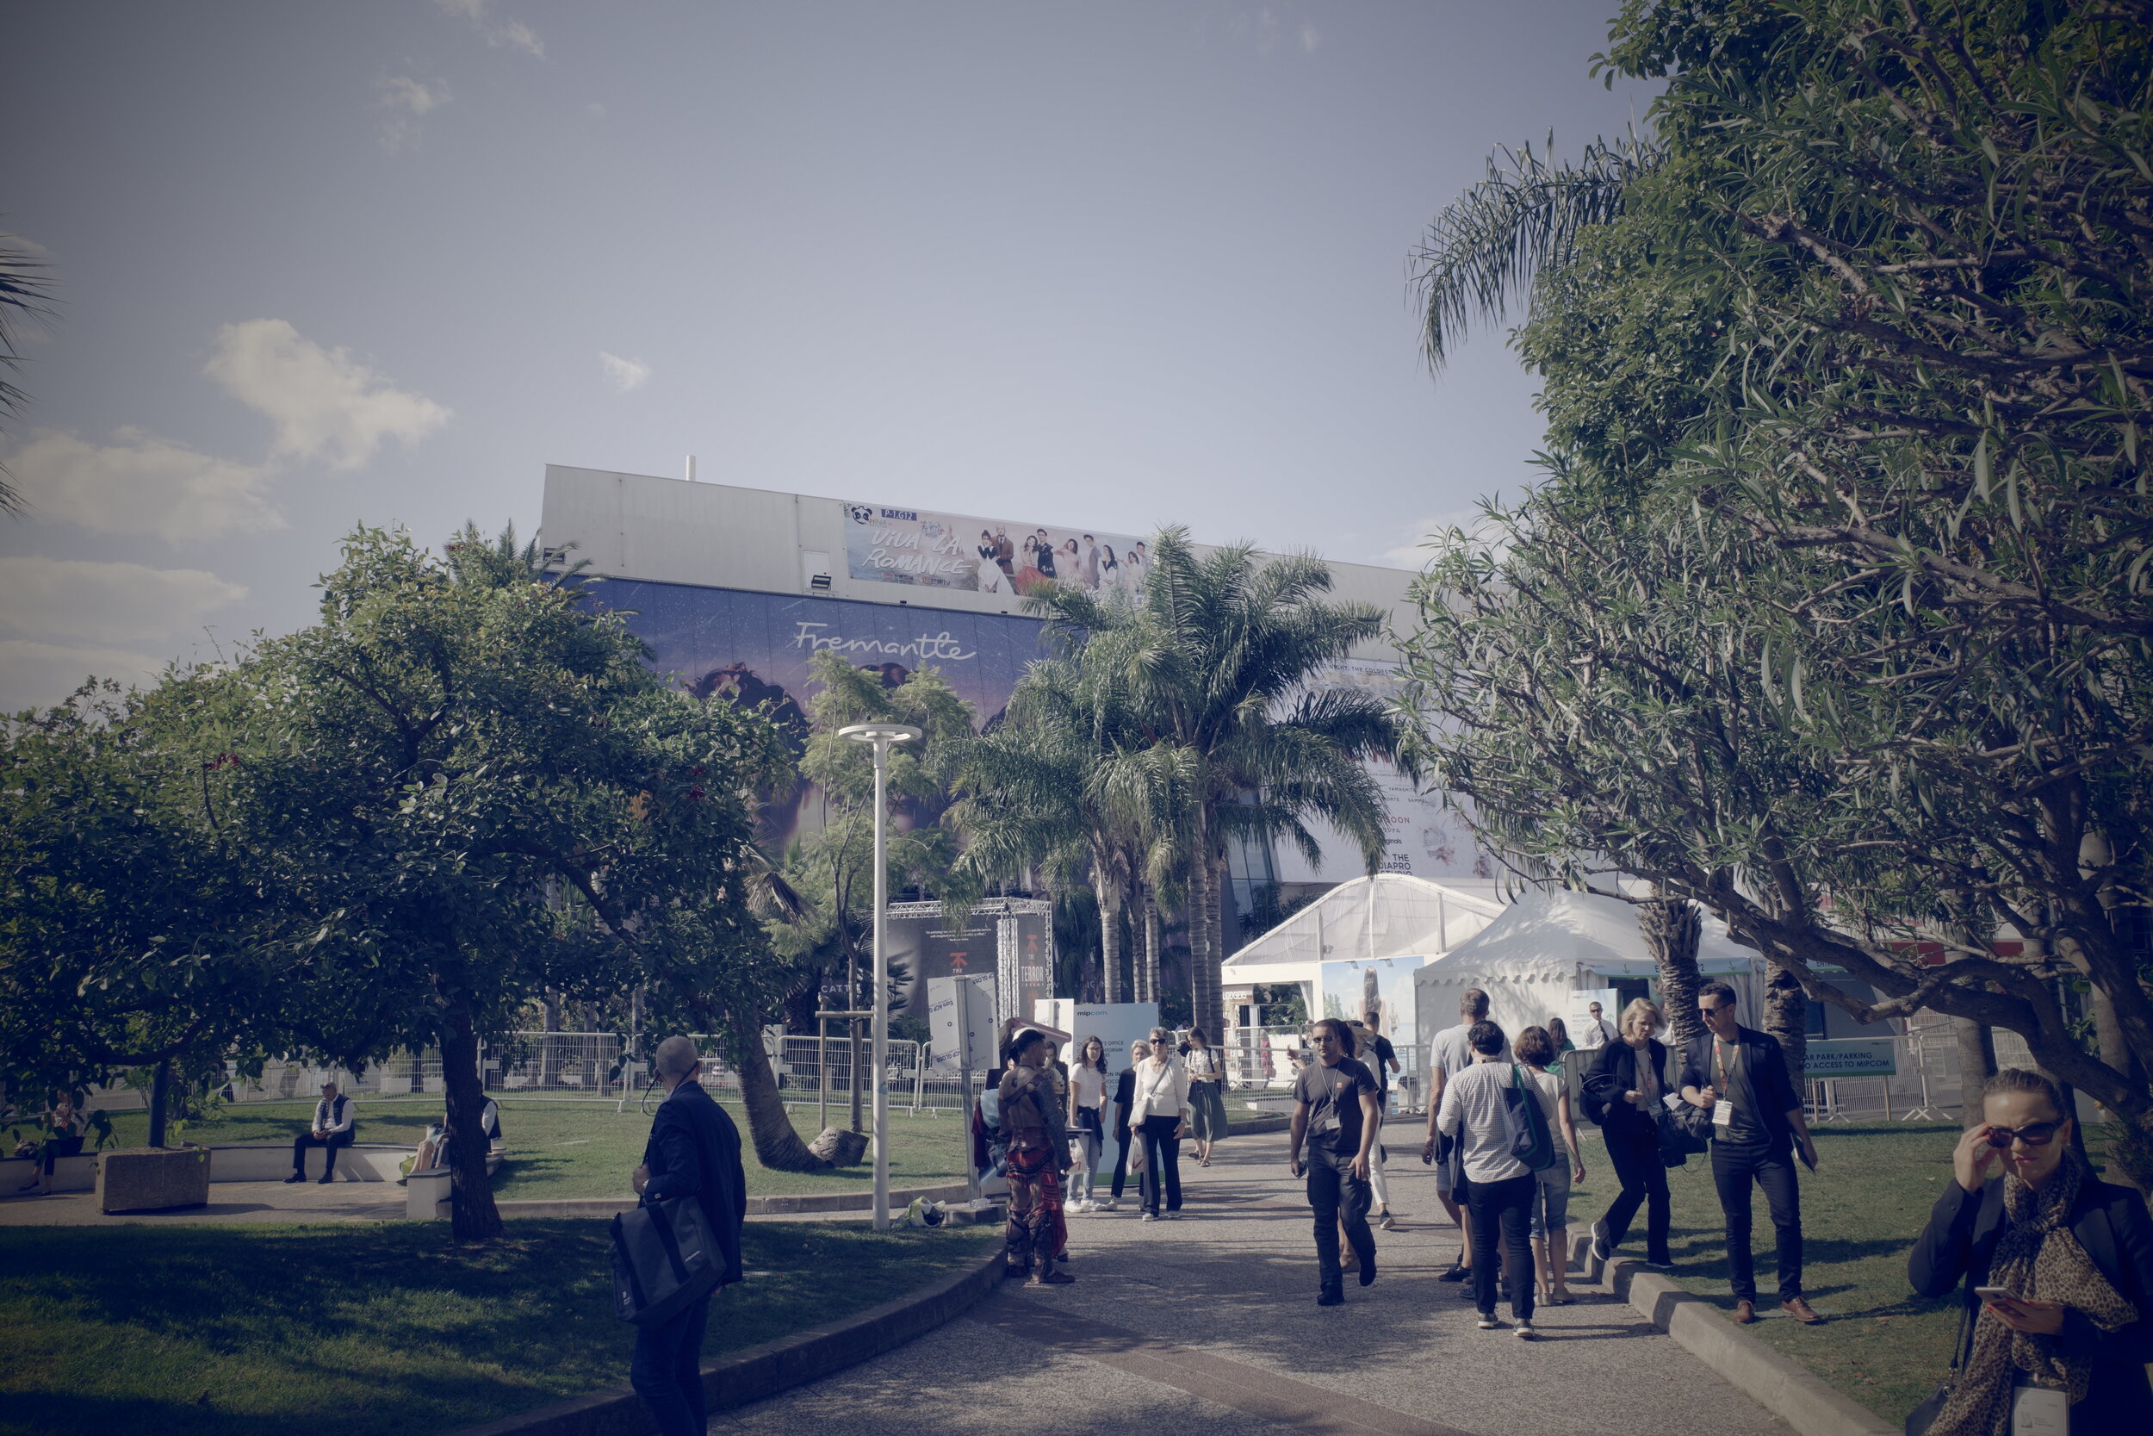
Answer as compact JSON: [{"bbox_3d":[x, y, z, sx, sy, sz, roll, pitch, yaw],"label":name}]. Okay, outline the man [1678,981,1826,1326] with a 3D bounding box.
[{"bbox_3d":[3.610,2.297,9.000,0.680,1.800,0.450,-8,-12,33],"label":"man"}]

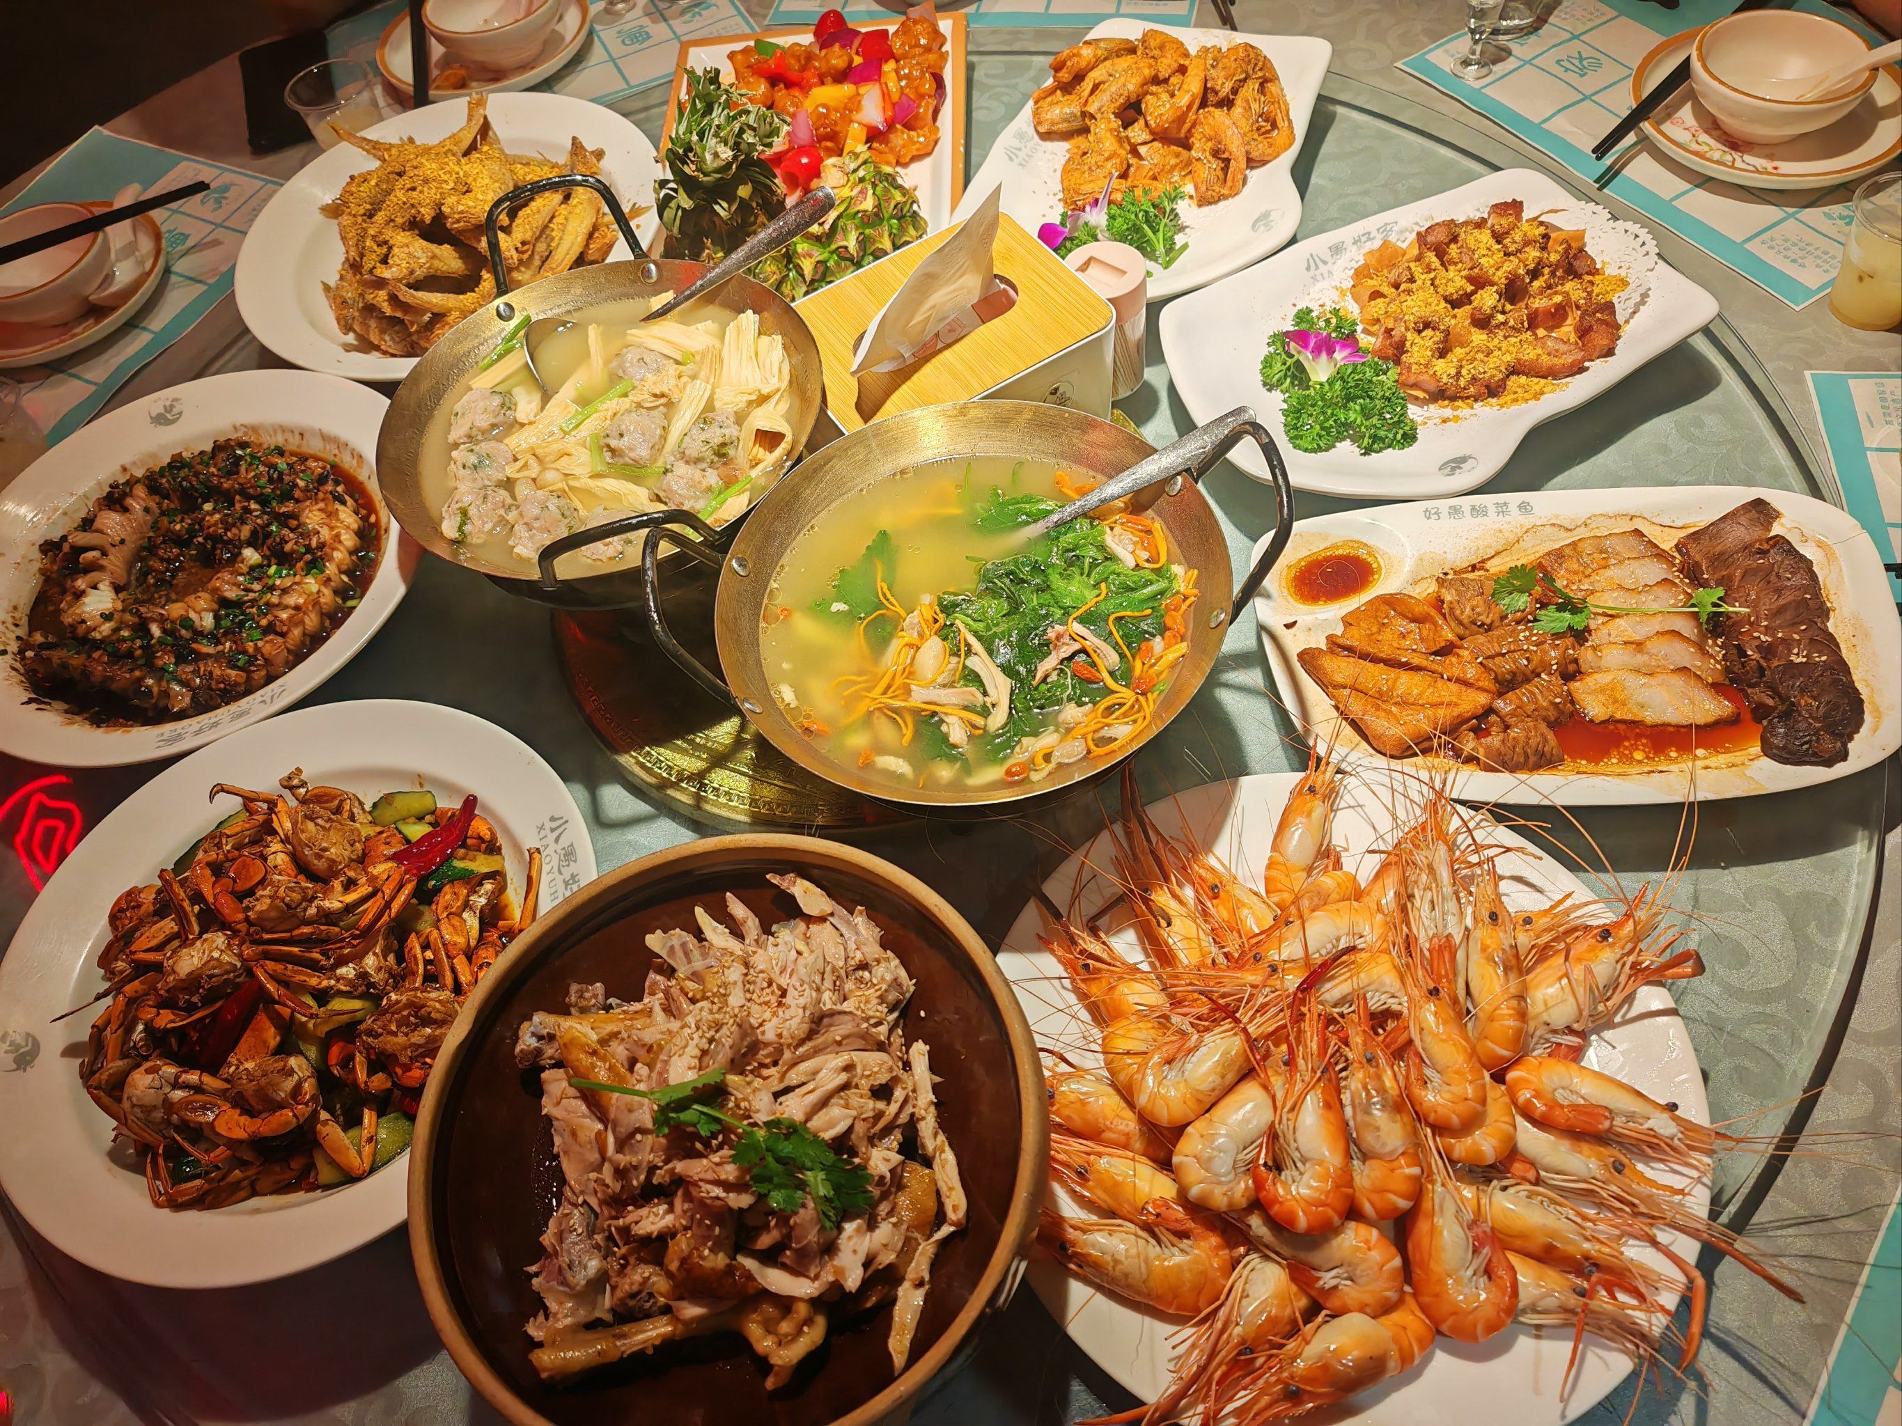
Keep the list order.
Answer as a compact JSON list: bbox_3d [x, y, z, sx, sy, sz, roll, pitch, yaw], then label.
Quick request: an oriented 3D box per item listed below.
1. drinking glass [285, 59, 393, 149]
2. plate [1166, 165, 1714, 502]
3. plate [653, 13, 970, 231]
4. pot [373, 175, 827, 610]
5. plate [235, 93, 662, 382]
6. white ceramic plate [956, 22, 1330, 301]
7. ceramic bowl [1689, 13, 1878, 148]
[{"bbox_3d":[-0.490,-0.480,1.208,0.071,0.075,0.071,-28,57,-10],"label":"drinking glass"},{"bbox_3d":[0.293,-0.220,0.908,0.309,0.032,0.221,-25,56,-8],"label":"plate"},{"bbox_3d":[-0.104,-0.400,1.095,0.230,0.026,0.323,-3,56,7],"label":"plate"},{"bbox_3d":[-0.206,-0.178,0.898,0.266,0.132,0.308,-17,56,-3],"label":"pot"},{"bbox_3d":[-0.359,-0.341,1.085,0.316,0.043,0.316,-4,56,6],"label":"plate"},{"bbox_3d":[0.141,-0.379,1.039,0.226,0.032,0.309,14,60,18],"label":"white ceramic plate"},{"bbox_3d":[0.562,-0.425,1.013,0.108,0.050,0.108,20,62,21],"label":"ceramic bowl"}]

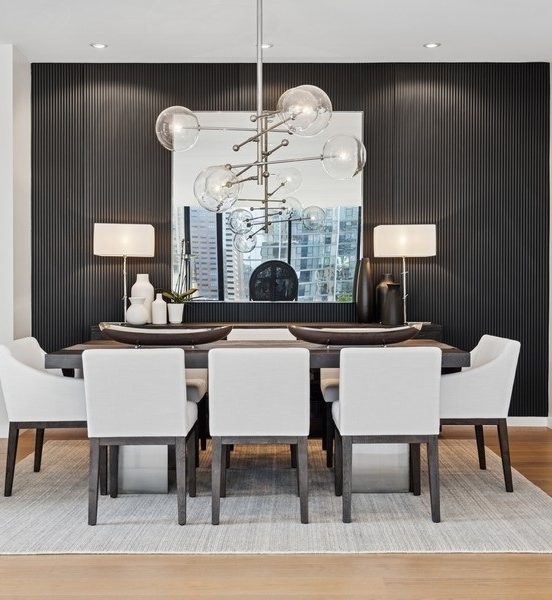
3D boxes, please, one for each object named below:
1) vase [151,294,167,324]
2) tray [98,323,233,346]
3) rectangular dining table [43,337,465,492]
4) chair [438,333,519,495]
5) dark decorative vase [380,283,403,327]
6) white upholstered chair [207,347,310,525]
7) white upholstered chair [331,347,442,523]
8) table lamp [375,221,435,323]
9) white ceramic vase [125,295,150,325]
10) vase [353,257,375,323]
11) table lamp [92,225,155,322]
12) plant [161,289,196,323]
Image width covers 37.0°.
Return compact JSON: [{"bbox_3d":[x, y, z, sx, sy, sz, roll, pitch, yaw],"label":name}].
[{"bbox_3d":[-0.863,0.070,6.120,0.106,0.228,0.106,0,1,0],"label":"vase"},{"bbox_3d":[-0.626,0.203,4.700,0.760,0.135,0.270,0,1,0],"label":"tray"},{"bbox_3d":[-0.090,0.644,4.698,2.151,0.759,1.026,0,1,0],"label":"rectangular dining table"},{"bbox_3d":[0.998,0.610,4.665,0.612,0.818,0.602,0,1,0],"label":"chair"},{"bbox_3d":[0.860,0.033,6.070,0.165,0.308,0.165,0,1,0],"label":"dark decorative vase"},{"bbox_3d":[-0.074,0.623,4.057,0.467,0.821,0.618,0,1,0],"label":"white upholstered chair"},{"bbox_3d":[0.528,0.620,4.065,0.467,0.821,0.618,0,1,0],"label":"white upholstered chair"},{"bbox_3d":[0.973,-0.187,6.219,0.422,0.733,0.301,0,1,0],"label":"table lamp"},{"bbox_3d":[-1.029,0.087,6.171,0.171,0.209,0.171,0,1,0],"label":"white ceramic vase"},{"bbox_3d":[0.675,-0.070,6.252,0.141,0.497,0.141,0,1,0],"label":"vase"},{"bbox_3d":[-1.135,-0.192,6.200,0.430,0.750,0.240,0,1,0],"label":"table lamp"},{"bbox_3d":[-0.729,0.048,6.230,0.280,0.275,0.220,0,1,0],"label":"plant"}]

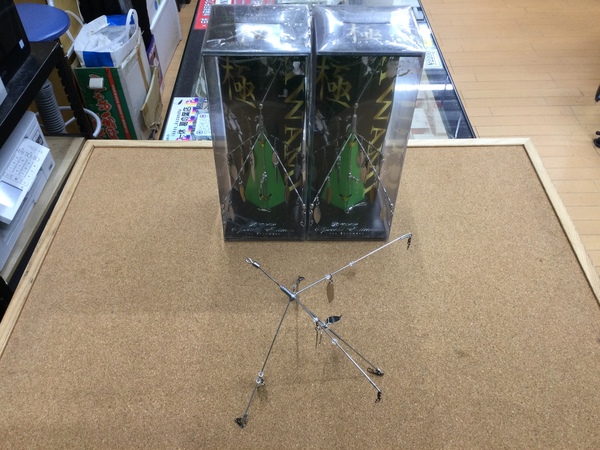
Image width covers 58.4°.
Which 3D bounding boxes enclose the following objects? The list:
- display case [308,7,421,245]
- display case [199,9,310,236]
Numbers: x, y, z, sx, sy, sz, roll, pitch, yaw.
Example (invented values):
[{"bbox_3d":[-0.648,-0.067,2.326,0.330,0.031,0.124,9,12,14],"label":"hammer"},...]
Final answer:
[{"bbox_3d":[0.057,-0.094,0.553,0.090,0.225,0.092,0,45,0],"label":"display case"},{"bbox_3d":[-0.037,-0.093,0.552,0.090,0.225,0.092,0,45,-1],"label":"display case"}]

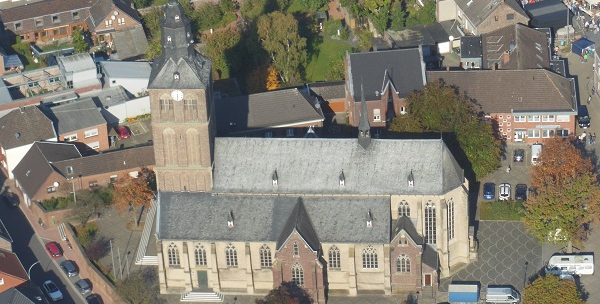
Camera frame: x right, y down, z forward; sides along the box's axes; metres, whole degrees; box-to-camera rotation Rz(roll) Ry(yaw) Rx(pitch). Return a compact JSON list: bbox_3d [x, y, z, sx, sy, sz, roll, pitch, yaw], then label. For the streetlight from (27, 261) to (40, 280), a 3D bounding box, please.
[{"bbox_3d":[-40.156,19.751,377.565,2.200,7.400,0.300,-18,39,-20],"label":"streetlight"}]

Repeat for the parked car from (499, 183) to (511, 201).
[{"bbox_3d":[33.620,6.540,407.290,1.740,1.450,3.950,-2,32,3],"label":"parked car"}]

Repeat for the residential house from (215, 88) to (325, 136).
[{"bbox_3d":[-6.720,-6.060,424.130,20.400,8.800,8.400,-8,32,-8],"label":"residential house"}]

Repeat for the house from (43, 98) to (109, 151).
[{"bbox_3d":[-37.860,-3.700,424.890,8.600,7.000,7.200,-15,34,-18],"label":"house"}]

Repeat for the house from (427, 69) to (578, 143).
[{"bbox_3d":[33.378,-9.015,409.275,24.600,10.800,10.900,1,36,5],"label":"house"}]

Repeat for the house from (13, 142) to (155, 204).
[{"bbox_3d":[-35.850,2.140,415.190,23.600,7.200,11.200,-10,33,-11],"label":"house"}]

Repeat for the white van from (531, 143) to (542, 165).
[{"bbox_3d":[38.617,0.291,403.700,1.850,1.900,4.500,1,36,5],"label":"white van"}]

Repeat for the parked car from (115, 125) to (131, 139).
[{"bbox_3d":[-30.680,-3.630,429.330,1.700,1.480,3.850,-15,34,-18],"label":"parked car"}]

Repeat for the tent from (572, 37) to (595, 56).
[{"bbox_3d":[48.919,-18.122,427.385,2.900,3.000,2.700,-26,42,-29],"label":"tent"}]

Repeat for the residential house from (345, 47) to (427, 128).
[{"bbox_3d":[14.441,-10.467,409.737,12.600,14.100,11.200,-5,36,-3],"label":"residential house"}]

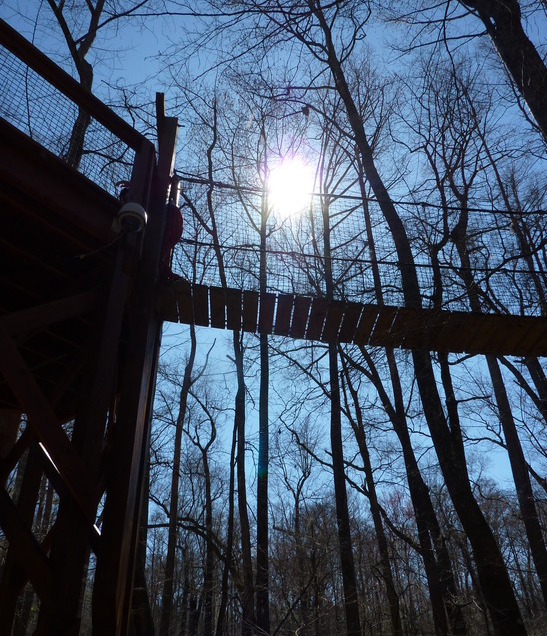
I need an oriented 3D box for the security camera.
[{"bbox_3d":[-1.128,-0.770,4.161,0.300,0.225,0.225,-27,-41,30],"label":"security camera"}]

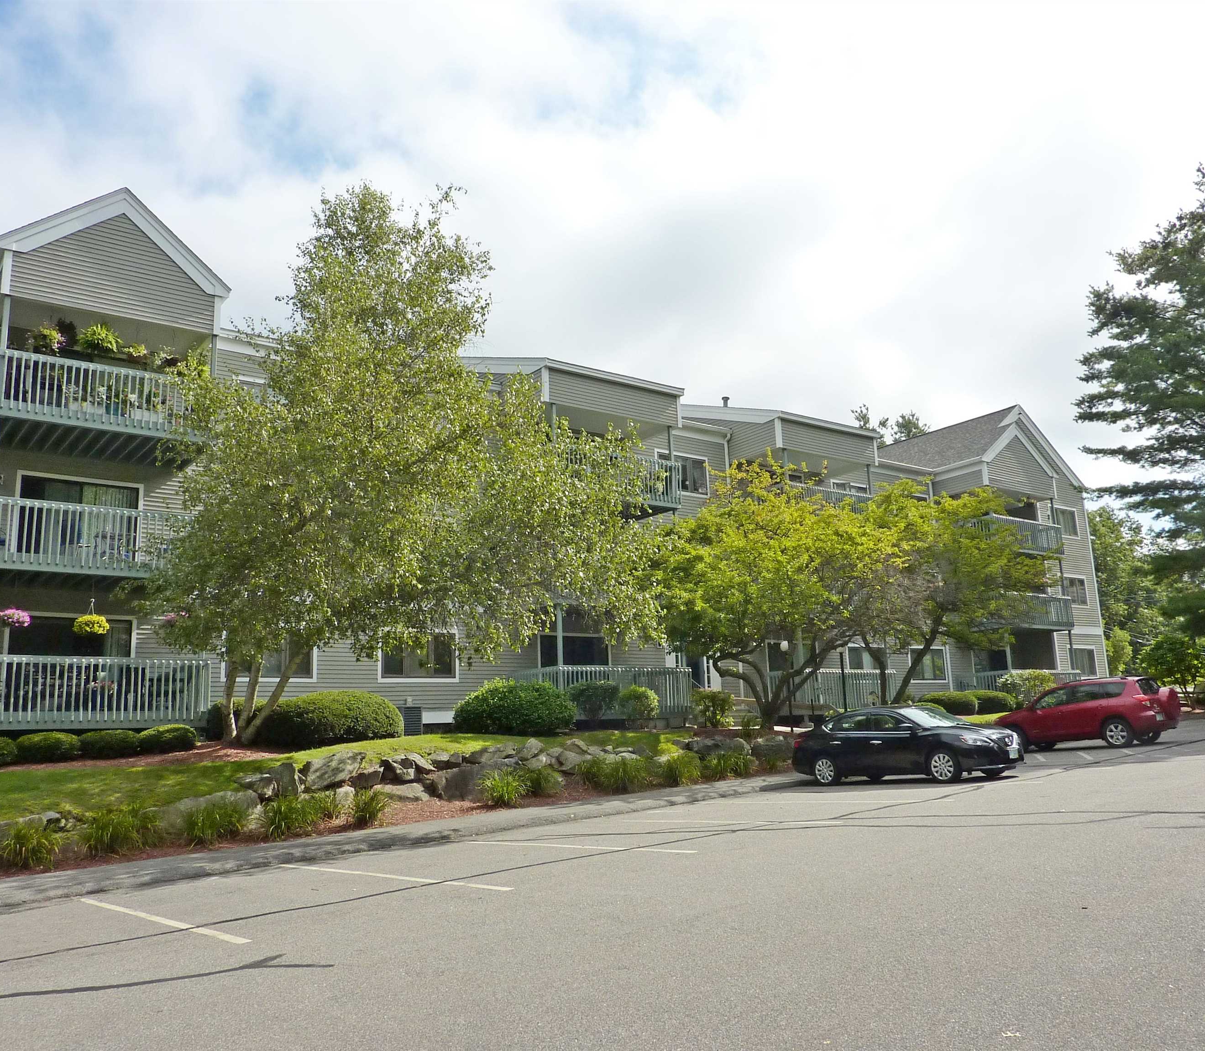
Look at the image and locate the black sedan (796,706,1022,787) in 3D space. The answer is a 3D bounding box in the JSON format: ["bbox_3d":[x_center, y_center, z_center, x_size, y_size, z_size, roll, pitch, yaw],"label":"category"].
[{"bbox_3d":[5.916,4.294,19.953,1.780,1.490,4.620,6,-15,-39],"label":"black sedan"}]

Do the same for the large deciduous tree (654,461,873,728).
[{"bbox_3d":[3.788,1.683,24.636,5.195,6.499,4.935,-4,-11,8],"label":"large deciduous tree"}]

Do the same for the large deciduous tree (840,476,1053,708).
[{"bbox_3d":[9.153,1.961,27.628,5.312,6.466,5.046,-6,-12,18],"label":"large deciduous tree"}]

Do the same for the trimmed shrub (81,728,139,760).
[{"bbox_3d":[-8.525,3.779,17.524,0.941,0.496,0.941,6,-14,-36],"label":"trimmed shrub"}]

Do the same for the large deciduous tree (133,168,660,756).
[{"bbox_3d":[-3.859,-1.589,20.769,10.262,11.621,8.800,0,-11,-11],"label":"large deciduous tree"}]

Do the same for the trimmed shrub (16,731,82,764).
[{"bbox_3d":[-9.275,3.715,16.976,0.971,0.517,0.971,6,-14,-36],"label":"trimmed shrub"}]

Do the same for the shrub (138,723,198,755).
[{"bbox_3d":[-7.770,3.812,18.083,1.009,0.533,1.009,6,-14,-36],"label":"shrub"}]

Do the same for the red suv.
[{"bbox_3d":[12.344,4.909,26.211,1.850,1.720,4.550,6,-16,-40],"label":"red suv"}]

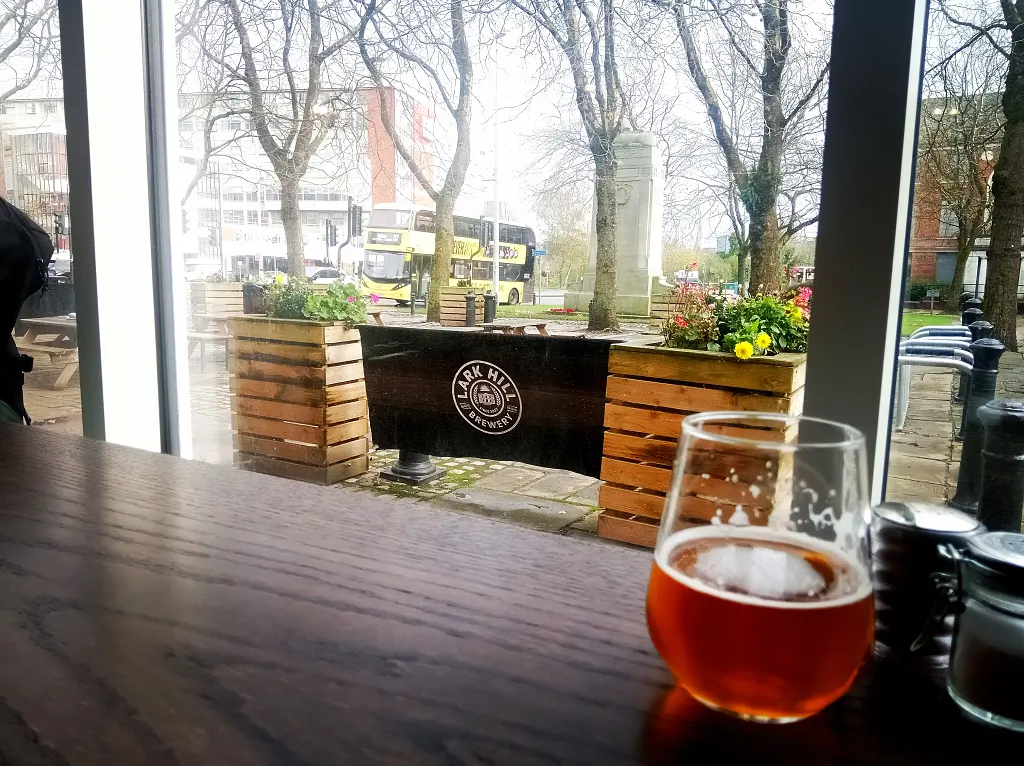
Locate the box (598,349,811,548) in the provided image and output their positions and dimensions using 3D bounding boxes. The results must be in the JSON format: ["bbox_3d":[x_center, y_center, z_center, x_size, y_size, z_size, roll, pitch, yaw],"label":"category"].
[{"bbox_3d":[0.855,0.343,3.770,0.785,1.000,0.430,7,11,27],"label":"box"}]

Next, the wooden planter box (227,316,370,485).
[{"bbox_3d":[-1.309,0.078,5.074,0.766,0.926,0.351,6,10,29],"label":"wooden planter box"}]

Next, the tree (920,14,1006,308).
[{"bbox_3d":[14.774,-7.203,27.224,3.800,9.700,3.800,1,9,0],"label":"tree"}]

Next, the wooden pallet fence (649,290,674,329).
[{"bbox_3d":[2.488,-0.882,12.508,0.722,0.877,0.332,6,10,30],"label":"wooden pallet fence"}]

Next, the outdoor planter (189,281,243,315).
[{"bbox_3d":[-5.394,-1.354,15.232,0.450,1.000,0.800,7,11,34],"label":"outdoor planter"}]

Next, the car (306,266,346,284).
[{"bbox_3d":[-11.170,-5.974,48.618,1.800,1.480,4.250,7,11,33],"label":"car"}]

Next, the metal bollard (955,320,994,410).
[{"bbox_3d":[3.734,-0.021,6.681,0.185,0.975,0.185,1,8,0],"label":"metal bollard"}]

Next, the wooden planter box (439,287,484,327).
[{"bbox_3d":[-0.917,-1.312,15.222,0.770,0.877,0.312,7,10,33],"label":"wooden planter box"}]

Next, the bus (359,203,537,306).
[{"bbox_3d":[-2.630,-5.820,40.000,2.550,4.300,10.900,5,7,30],"label":"bus"}]

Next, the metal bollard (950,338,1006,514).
[{"bbox_3d":[2.635,0.234,4.685,0.185,0.975,0.185,1,8,0],"label":"metal bollard"}]

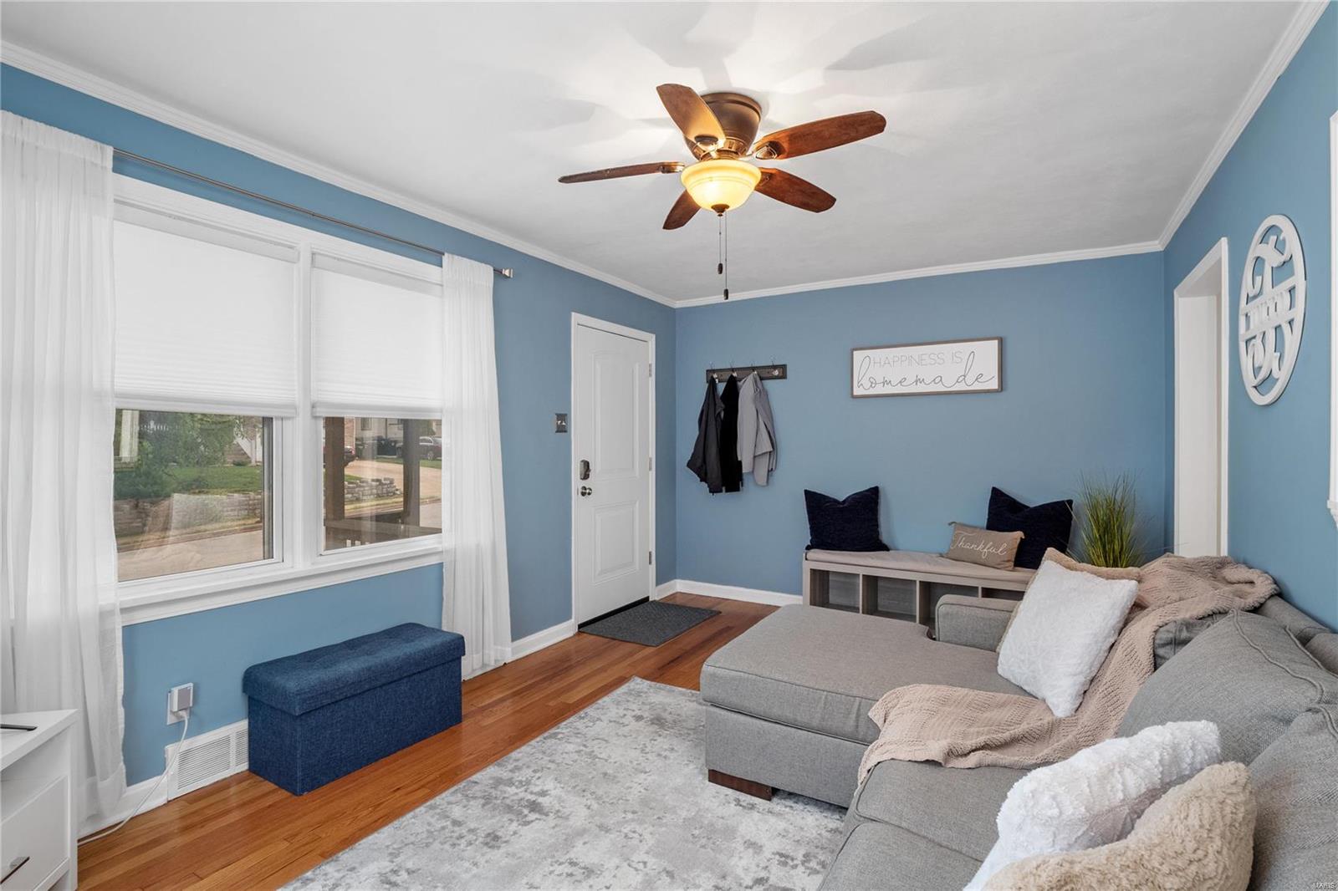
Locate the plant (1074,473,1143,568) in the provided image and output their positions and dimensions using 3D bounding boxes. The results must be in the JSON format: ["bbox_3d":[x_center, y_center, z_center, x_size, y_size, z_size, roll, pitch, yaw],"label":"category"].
[{"bbox_3d":[2.444,0.709,3.292,0.340,1.100,0.340,1,1,32],"label":"plant"}]

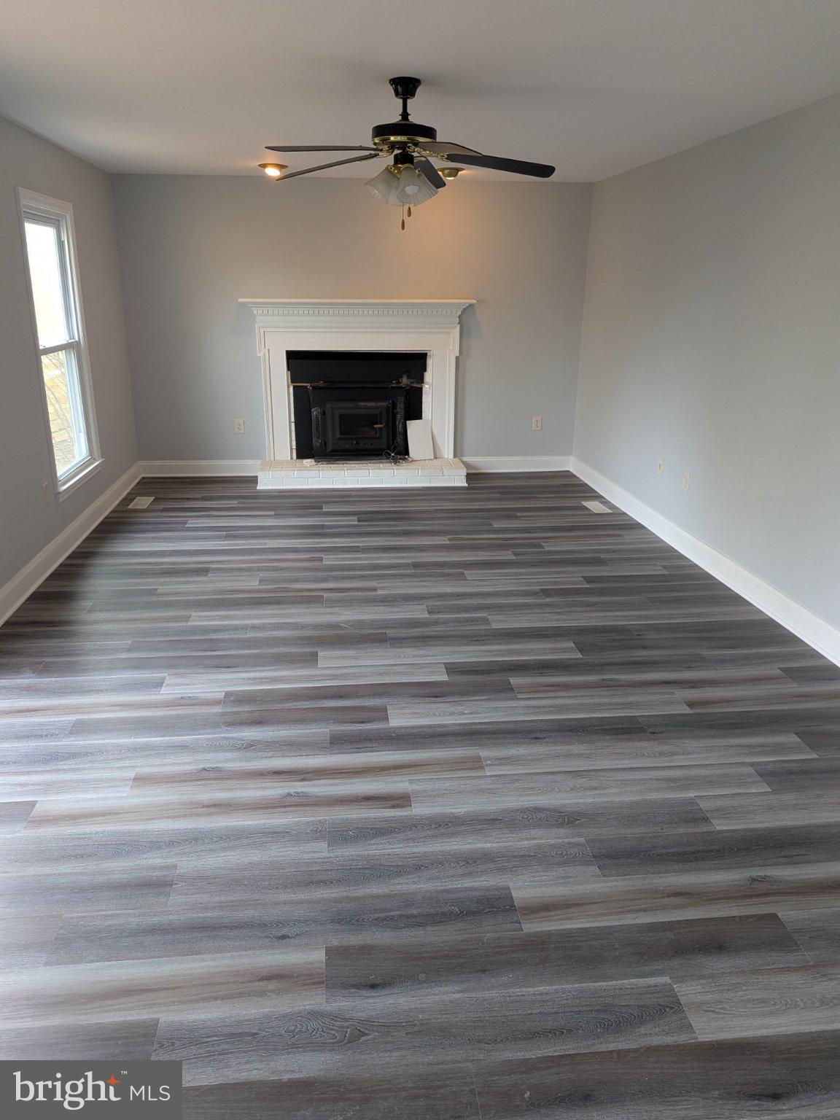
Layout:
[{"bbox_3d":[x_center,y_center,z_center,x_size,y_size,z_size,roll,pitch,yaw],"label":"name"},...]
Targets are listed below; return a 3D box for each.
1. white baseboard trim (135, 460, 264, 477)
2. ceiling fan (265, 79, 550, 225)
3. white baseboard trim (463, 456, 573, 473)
[{"bbox_3d":[-1.915,-0.798,6.791,1.032,0.141,0.020,-2,19,-7],"label":"white baseboard trim"},{"bbox_3d":[-0.069,-1.716,3.288,1.320,0.566,1.300,-2,19,-7],"label":"ceiling fan"},{"bbox_3d":[0.883,-0.878,7.114,1.053,0.136,0.020,-2,19,-7],"label":"white baseboard trim"}]

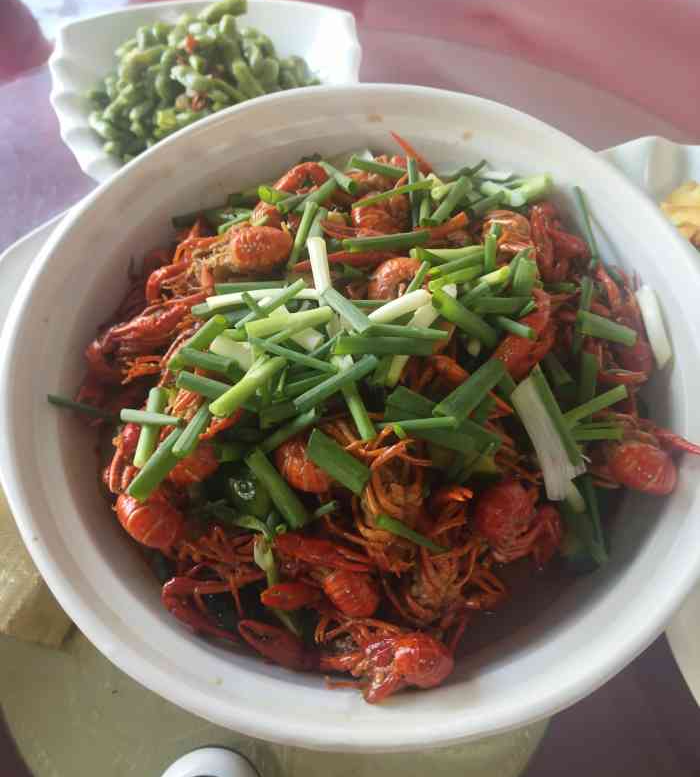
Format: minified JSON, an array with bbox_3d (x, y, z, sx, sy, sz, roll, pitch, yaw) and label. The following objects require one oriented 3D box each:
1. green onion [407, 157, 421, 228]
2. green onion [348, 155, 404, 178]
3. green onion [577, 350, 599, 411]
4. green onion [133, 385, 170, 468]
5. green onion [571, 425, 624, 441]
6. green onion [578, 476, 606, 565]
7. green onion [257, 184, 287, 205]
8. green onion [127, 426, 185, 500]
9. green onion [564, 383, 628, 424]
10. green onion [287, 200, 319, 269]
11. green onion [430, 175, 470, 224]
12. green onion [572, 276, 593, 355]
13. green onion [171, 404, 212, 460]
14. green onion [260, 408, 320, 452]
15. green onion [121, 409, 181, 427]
[{"bbox_3d":[0.037,-0.114,0.466,0.005,0.005,0.053,-1,61,0],"label":"green onion"},{"bbox_3d":[0.015,-0.124,0.452,0.032,0.006,0.006,20,62,21],"label":"green onion"},{"bbox_3d":[0.124,-0.005,0.420,0.007,0.005,0.037,7,62,5],"label":"green onion"},{"bbox_3d":[-0.093,0.019,0.377,0.007,0.006,0.038,10,75,4],"label":"green onion"},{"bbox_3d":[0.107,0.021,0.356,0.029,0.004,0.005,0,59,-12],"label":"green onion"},{"bbox_3d":[0.107,0.057,0.355,0.006,0.004,0.040,-16,95,-8],"label":"green onion"},{"bbox_3d":[-0.038,-0.102,0.435,0.023,0.006,0.007,7,64,9],"label":"green onion"},{"bbox_3d":[-0.085,0.032,0.357,0.008,0.008,0.036,30,77,18],"label":"green onion"},{"bbox_3d":[0.112,0.007,0.370,0.041,0.004,0.005,-24,62,-26],"label":"green onion"},{"bbox_3d":[-0.027,-0.084,0.441,0.006,0.006,0.046,12,62,7],"label":"green onion"},{"bbox_3d":[0.053,-0.099,0.428,0.007,0.006,0.038,28,60,16],"label":"green onion"},{"bbox_3d":[0.114,-0.036,0.398,0.005,0.004,0.049,13,60,8],"label":"green onion"},{"bbox_3d":[-0.076,0.019,0.392,0.006,0.006,0.028,22,64,12],"label":"green onion"},{"bbox_3d":[-0.027,0.019,0.358,0.030,0.005,0.006,-34,65,-7],"label":"green onion"},{"bbox_3d":[-0.092,0.014,0.374,0.032,0.004,0.005,6,64,14],"label":"green onion"}]

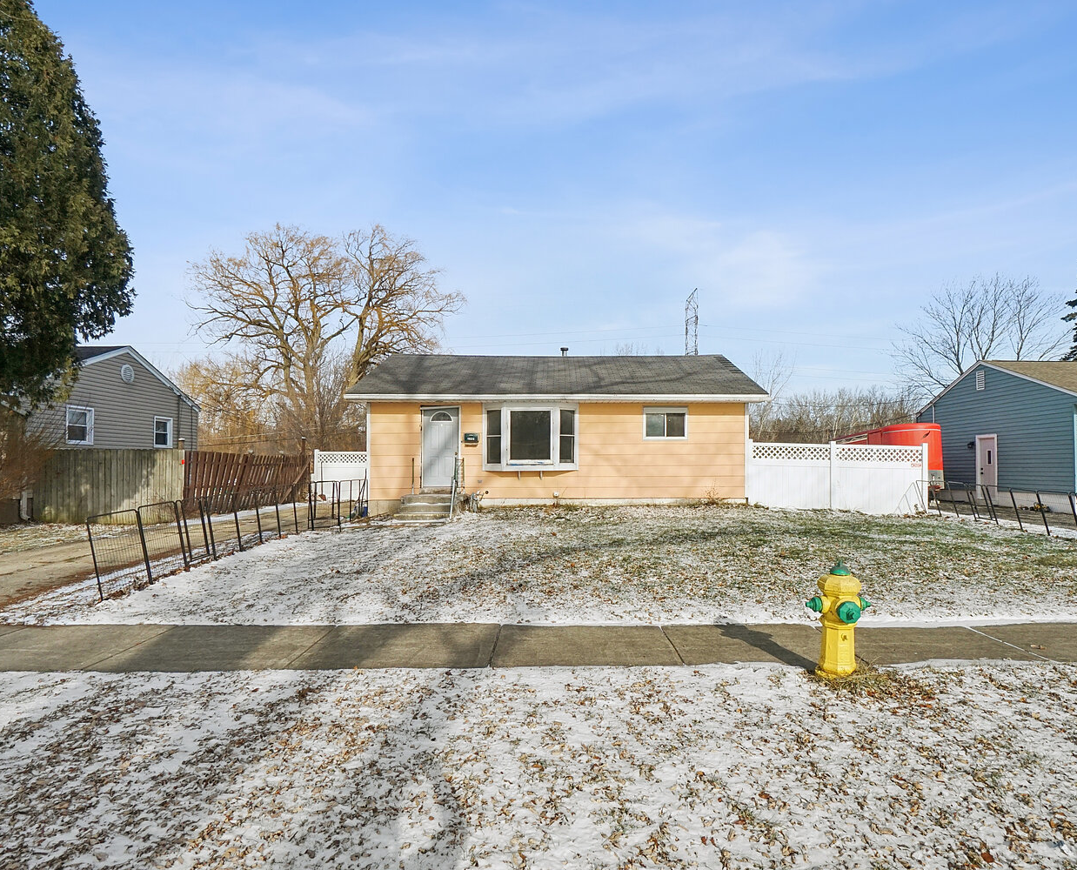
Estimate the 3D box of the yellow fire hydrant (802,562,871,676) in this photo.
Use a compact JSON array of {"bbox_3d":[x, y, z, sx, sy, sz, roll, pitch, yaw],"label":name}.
[{"bbox_3d":[2.230,1.360,4.030,0.450,0.860,0.360,0,-2,7],"label":"yellow fire hydrant"}]

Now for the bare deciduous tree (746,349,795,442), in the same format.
[{"bbox_3d":[15.400,-1.200,36.000,3.400,8.900,3.300,0,-2,0],"label":"bare deciduous tree"}]

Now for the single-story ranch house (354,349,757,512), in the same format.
[{"bbox_3d":[0.600,-0.250,17.600,10.600,4.650,8.200,0,-2,1],"label":"single-story ranch house"}]

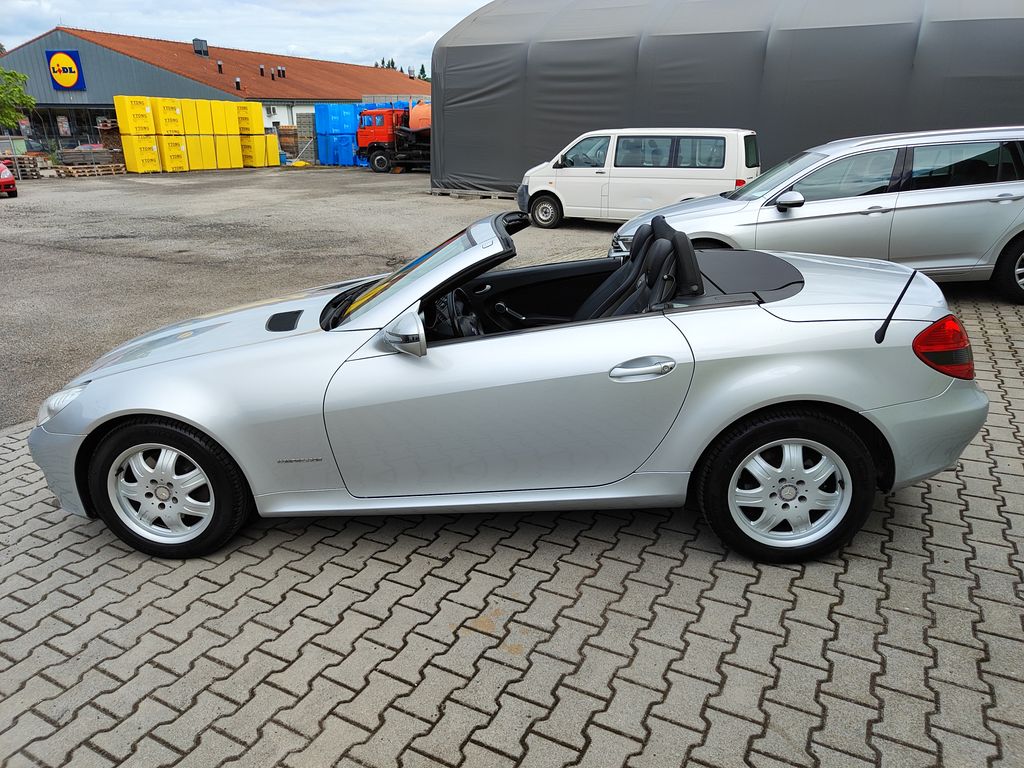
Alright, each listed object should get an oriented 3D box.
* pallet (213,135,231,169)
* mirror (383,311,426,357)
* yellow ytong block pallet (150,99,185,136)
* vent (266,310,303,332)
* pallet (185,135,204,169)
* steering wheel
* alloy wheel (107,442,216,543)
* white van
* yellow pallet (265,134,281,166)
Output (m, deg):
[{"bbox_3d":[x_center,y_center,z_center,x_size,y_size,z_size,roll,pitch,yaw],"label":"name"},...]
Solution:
[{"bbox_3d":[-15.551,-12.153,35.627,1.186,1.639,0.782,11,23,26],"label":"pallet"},{"bbox_3d":[-0.372,-0.175,2.357,0.140,0.140,0.190,-1,20,4],"label":"mirror"},{"bbox_3d":[-16.150,-12.478,31.754,0.780,1.600,1.200,9,22,26],"label":"yellow ytong block pallet"},{"bbox_3d":[-0.960,-0.264,2.868,0.160,0.030,0.180,-7,24,7],"label":"vent"},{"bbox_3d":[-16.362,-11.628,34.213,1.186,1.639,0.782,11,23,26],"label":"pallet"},{"bbox_3d":[-0.160,-0.245,2.917,0.120,0.375,0.375,-18,16,10],"label":"steering wheel"},{"bbox_3d":[-1.385,0.413,2.767,0.450,0.450,0.170,0,20,6],"label":"alloy wheel"},{"bbox_3d":[2.495,-4.247,14.103,4.890,1.970,1.930,9,22,25],"label":"white van"},{"bbox_3d":[-14.004,-13.313,38.862,1.150,1.600,0.800,9,22,26],"label":"yellow pallet"}]

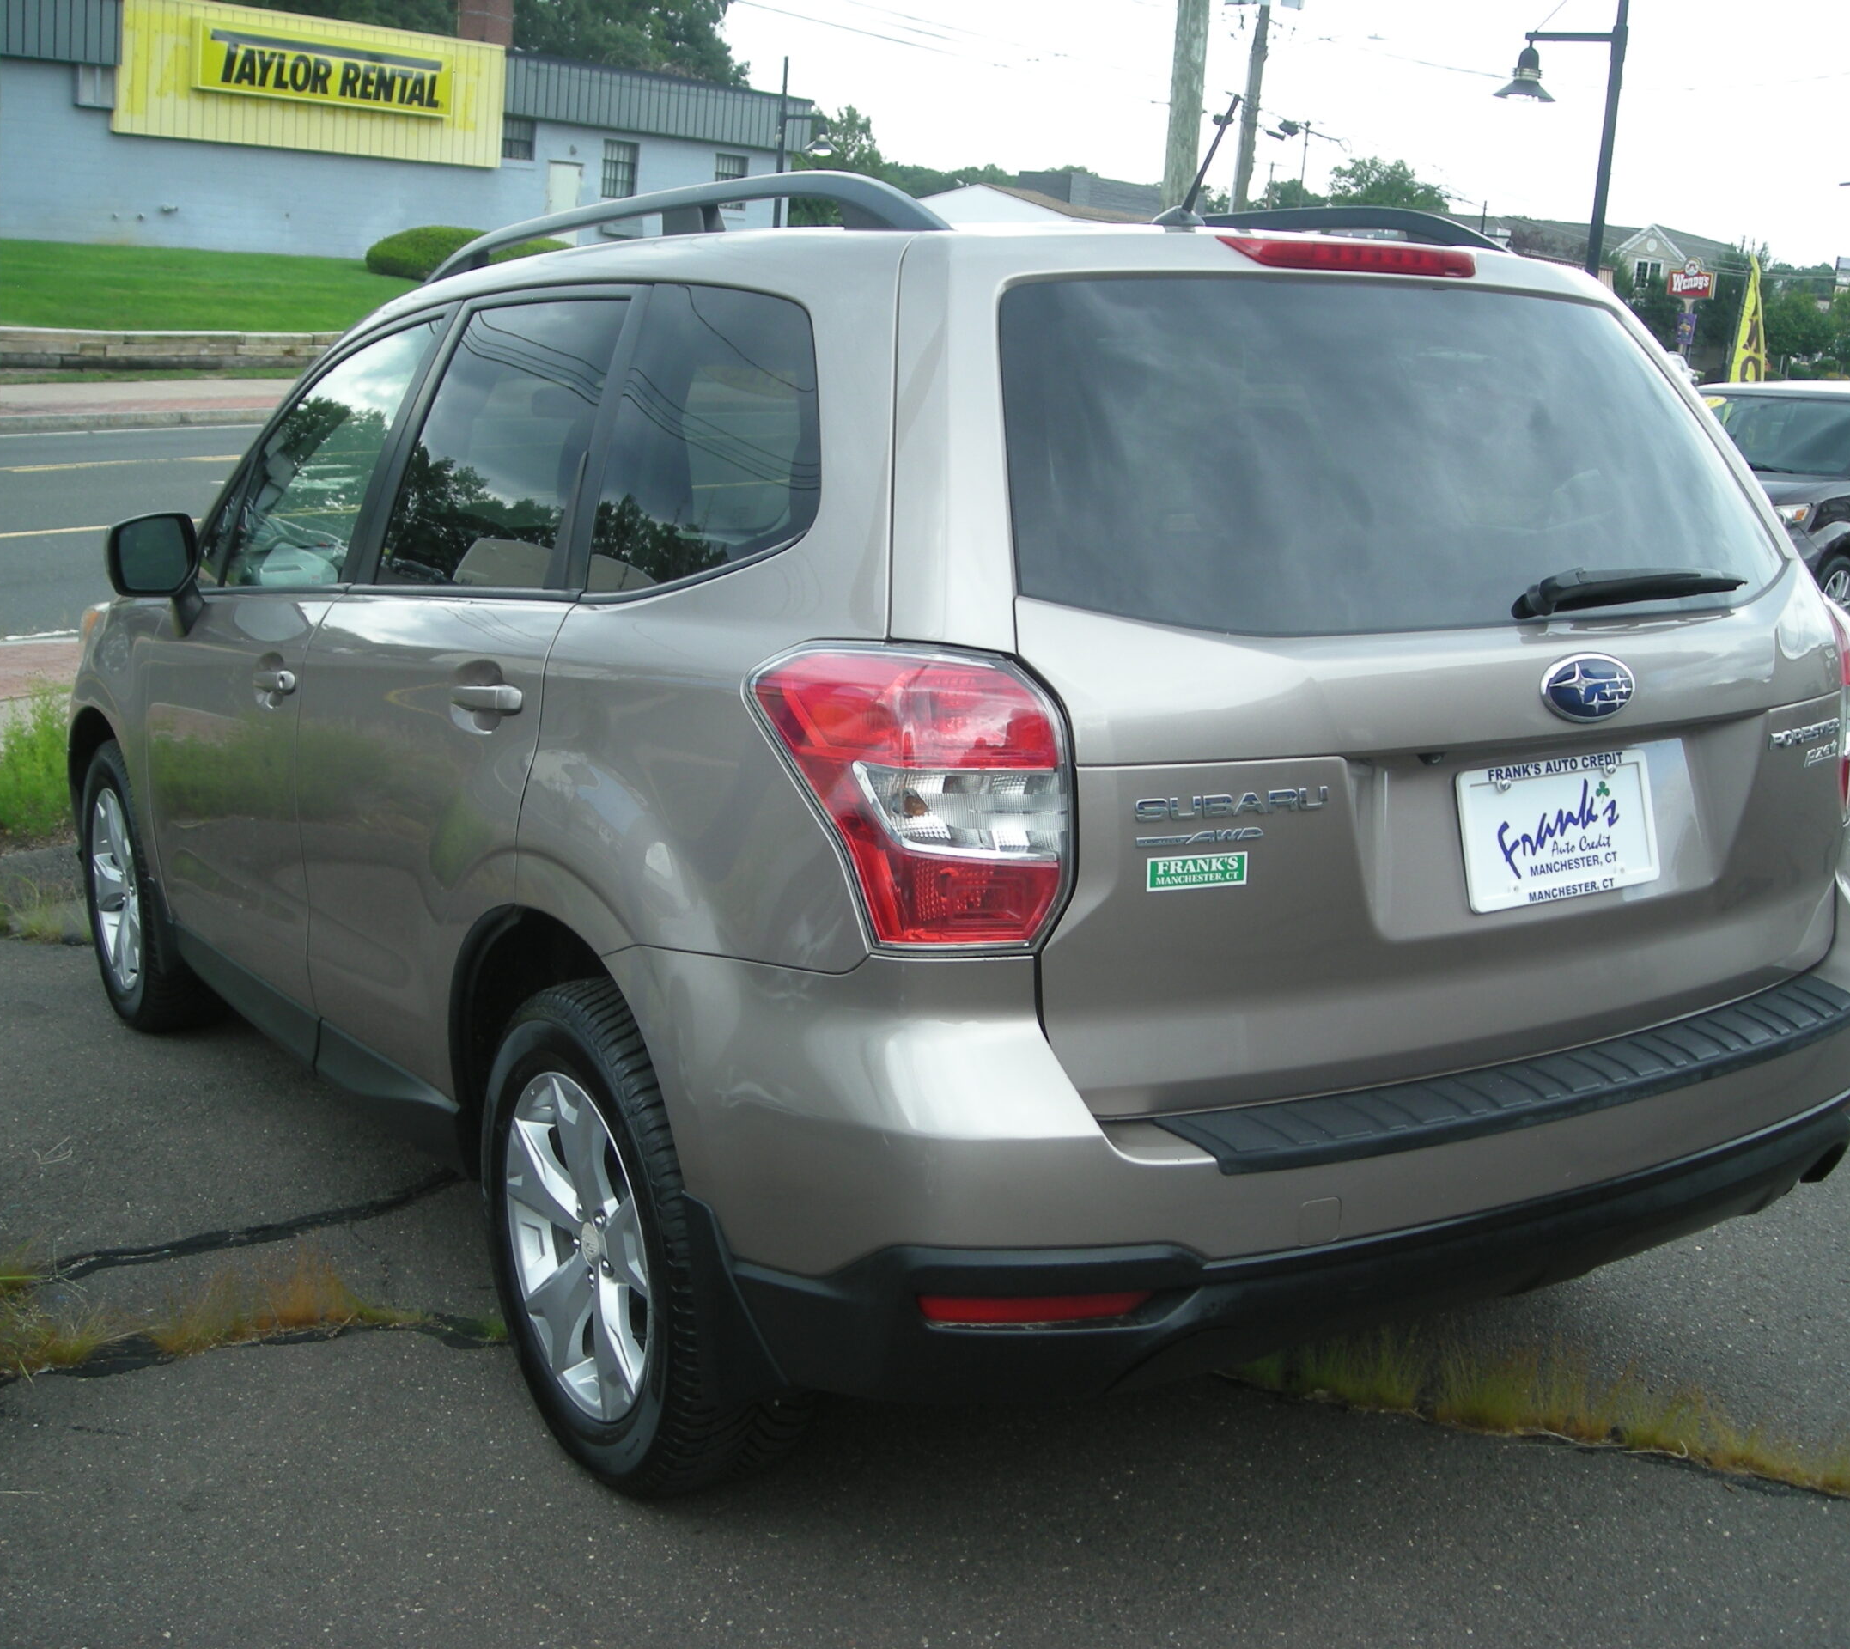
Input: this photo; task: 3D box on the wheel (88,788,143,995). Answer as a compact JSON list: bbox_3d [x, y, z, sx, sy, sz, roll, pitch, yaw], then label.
[{"bbox_3d":[-1.806,0.145,5.199,0.180,0.468,0.468,-7,13,-32],"label":"wheel"}]

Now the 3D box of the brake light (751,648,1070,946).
[{"bbox_3d":[-0.018,-0.033,2.356,0.250,0.335,0.340,-7,13,-32],"label":"brake light"}]

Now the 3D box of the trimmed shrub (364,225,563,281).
[{"bbox_3d":[-8.551,-10.758,42.000,3.400,1.150,4.200,11,13,34],"label":"trimmed shrub"}]

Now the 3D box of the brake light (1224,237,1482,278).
[{"bbox_3d":[0.524,-0.707,2.772,0.430,0.046,0.060,-7,13,-32],"label":"brake light"}]

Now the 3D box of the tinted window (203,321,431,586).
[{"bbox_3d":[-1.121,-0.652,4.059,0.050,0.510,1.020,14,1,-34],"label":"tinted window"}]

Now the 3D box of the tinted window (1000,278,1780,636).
[{"bbox_3d":[0.597,-0.449,2.706,1.270,0.490,0.070,-7,-19,-32],"label":"tinted window"}]

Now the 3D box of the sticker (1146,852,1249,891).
[{"bbox_3d":[0.286,0.051,2.327,0.122,0.036,0.004,-5,10,-22],"label":"sticker"}]

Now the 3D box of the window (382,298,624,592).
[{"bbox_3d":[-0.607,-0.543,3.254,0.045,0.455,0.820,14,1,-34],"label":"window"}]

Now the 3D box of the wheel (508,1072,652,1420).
[{"bbox_3d":[-0.394,0.553,3.006,0.180,0.468,0.468,-7,13,-32],"label":"wheel"}]

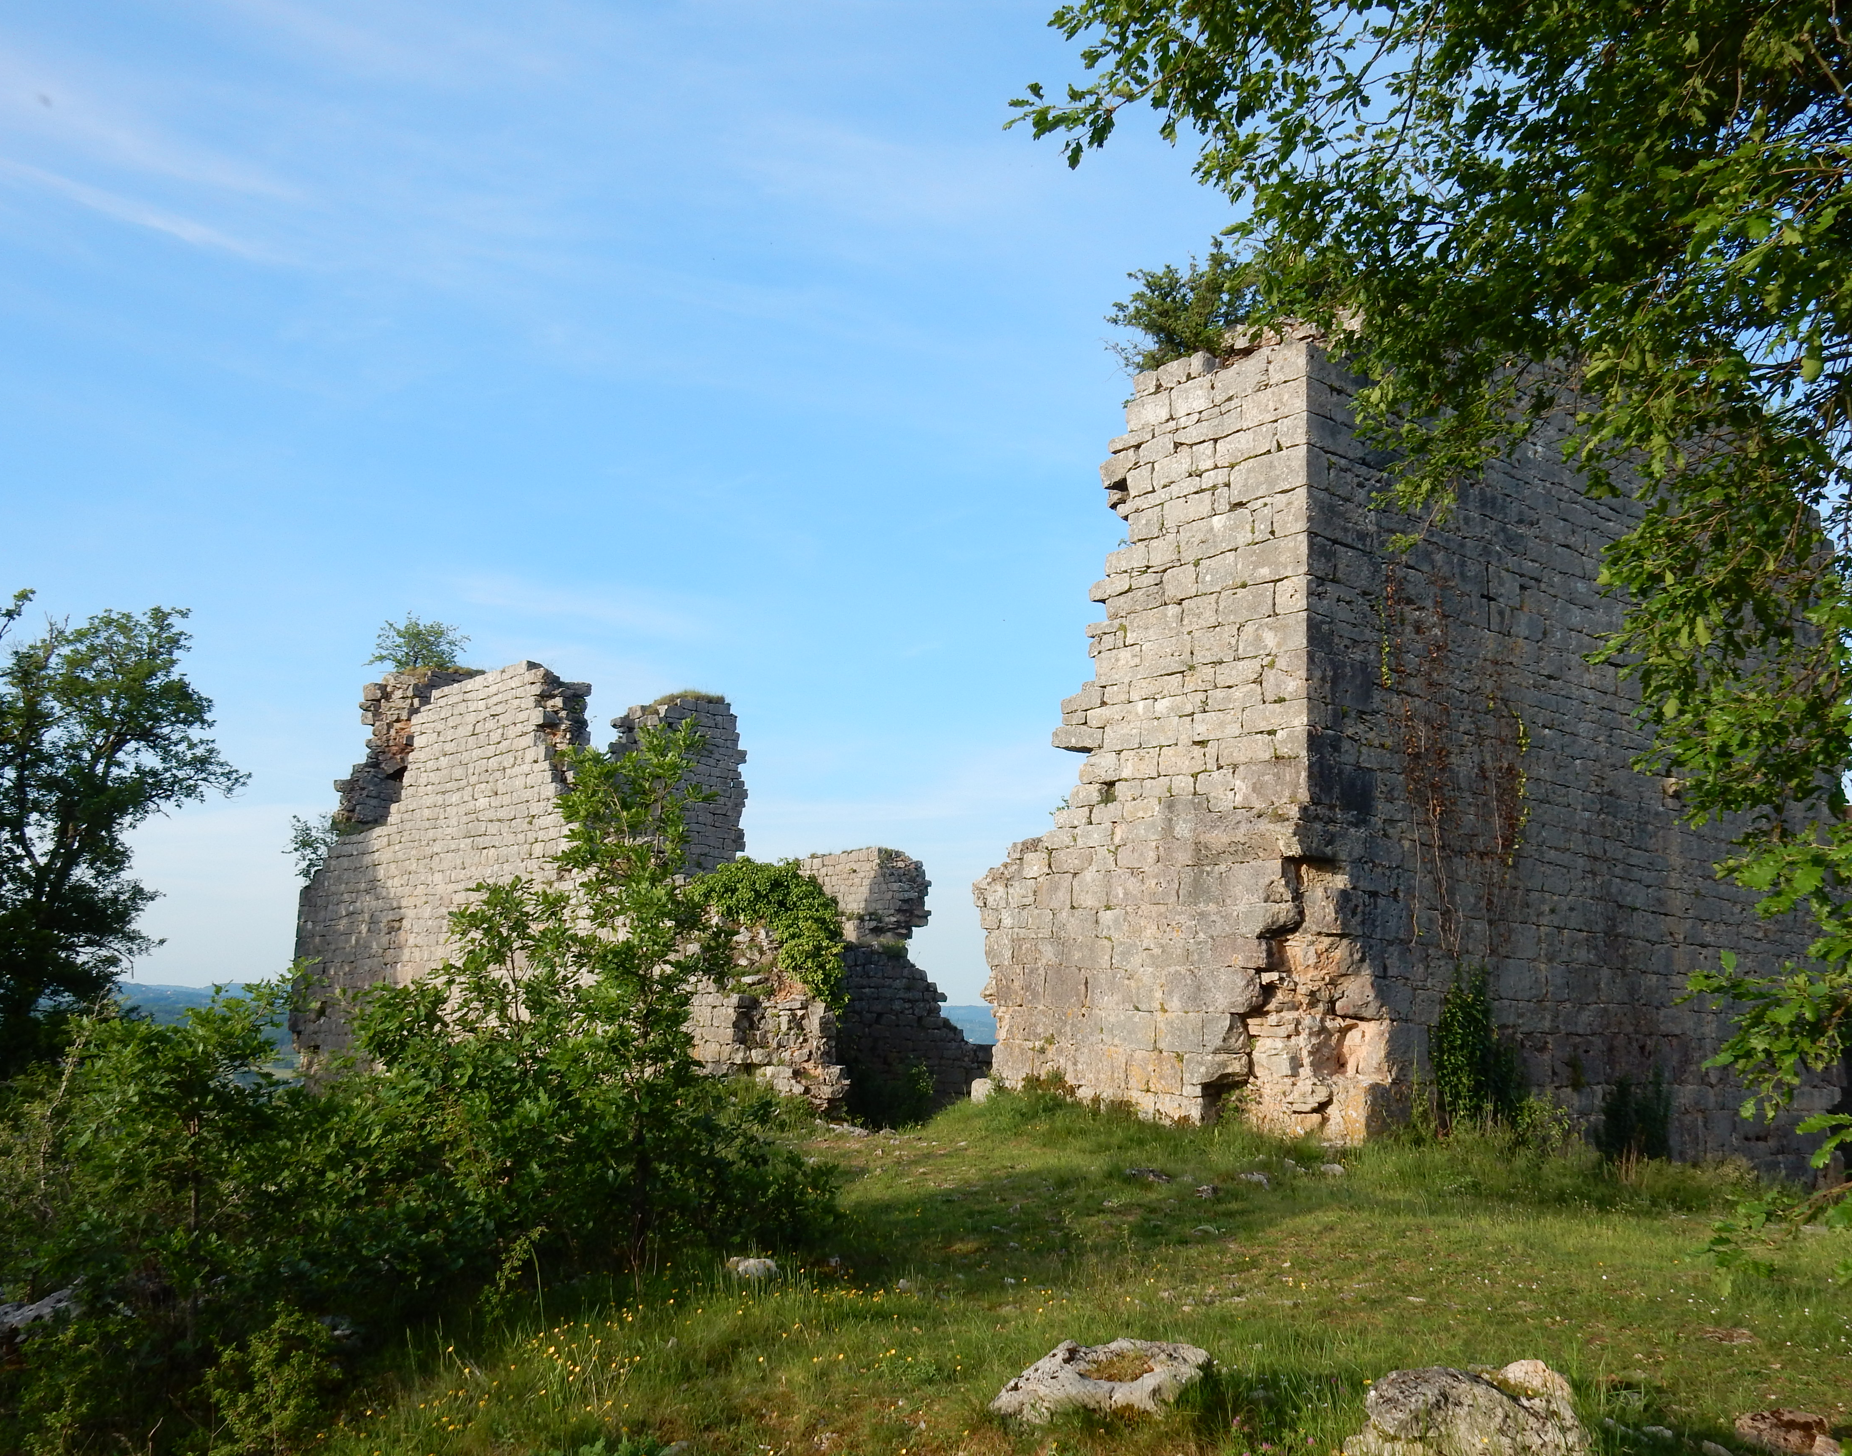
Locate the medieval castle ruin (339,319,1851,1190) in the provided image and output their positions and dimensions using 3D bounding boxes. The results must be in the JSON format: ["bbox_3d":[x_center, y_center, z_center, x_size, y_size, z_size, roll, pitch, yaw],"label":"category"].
[{"bbox_3d":[0.253,2.294,31.884,13.300,10.000,26.500,11,-13,-40],"label":"medieval castle ruin"}]

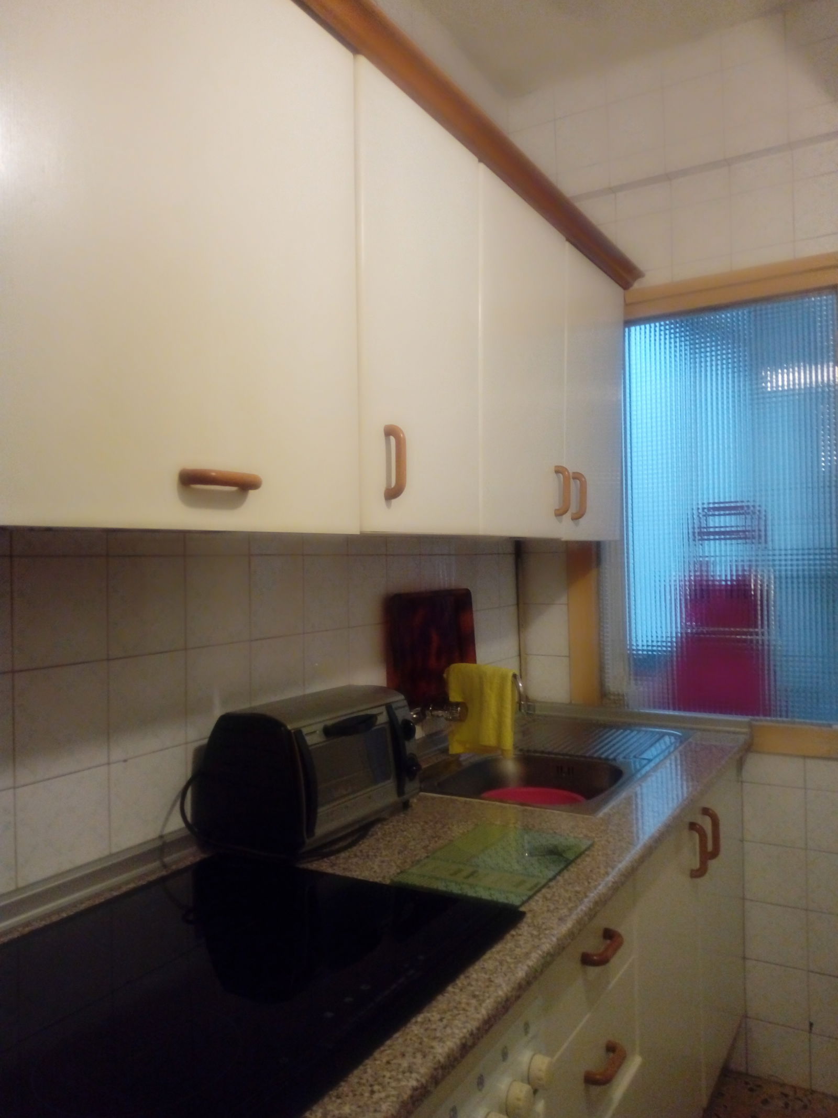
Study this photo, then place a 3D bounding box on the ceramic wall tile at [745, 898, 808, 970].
[{"bbox_3d":[0.900,0.945,2.196,0.150,0.150,0.010,-1,0,31],"label":"ceramic wall tile"}]

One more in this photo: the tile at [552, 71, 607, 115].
[{"bbox_3d":[0.448,-1.276,2.401,0.150,0.097,0.010,-1,0,31],"label":"tile"}]

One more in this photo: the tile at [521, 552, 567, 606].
[{"bbox_3d":[0.366,0.055,2.531,0.145,0.151,0.010,-1,0,30],"label":"tile"}]

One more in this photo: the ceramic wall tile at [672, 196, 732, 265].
[{"bbox_3d":[0.741,-0.859,2.288,0.151,0.151,0.010,-1,0,30],"label":"ceramic wall tile"}]

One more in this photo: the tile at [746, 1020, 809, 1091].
[{"bbox_3d":[0.915,1.252,2.218,0.151,0.143,0.010,-1,0,30],"label":"tile"}]

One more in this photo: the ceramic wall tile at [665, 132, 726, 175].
[{"bbox_3d":[0.711,-1.044,2.244,0.150,0.073,0.010,-1,0,31],"label":"ceramic wall tile"}]

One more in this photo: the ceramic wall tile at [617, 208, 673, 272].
[{"bbox_3d":[0.609,-0.853,2.357,0.150,0.150,0.010,-1,0,31],"label":"ceramic wall tile"}]

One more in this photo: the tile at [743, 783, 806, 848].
[{"bbox_3d":[0.895,0.643,2.197,0.150,0.150,0.010,-1,0,31],"label":"tile"}]

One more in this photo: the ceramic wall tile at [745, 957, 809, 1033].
[{"bbox_3d":[0.912,1.105,2.218,0.151,0.151,0.010,-1,0,30],"label":"ceramic wall tile"}]

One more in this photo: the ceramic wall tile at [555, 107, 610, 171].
[{"bbox_3d":[0.450,-1.152,2.400,0.150,0.150,0.010,-1,0,31],"label":"ceramic wall tile"}]

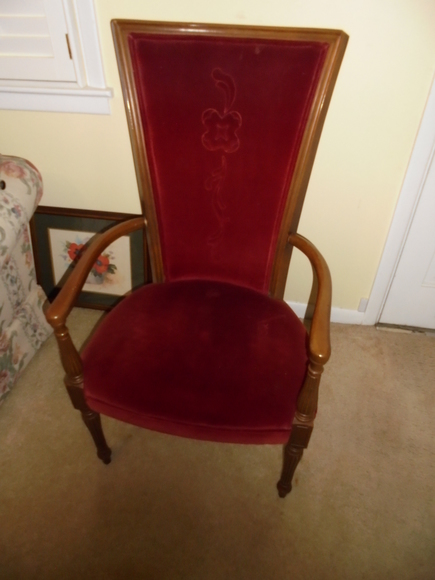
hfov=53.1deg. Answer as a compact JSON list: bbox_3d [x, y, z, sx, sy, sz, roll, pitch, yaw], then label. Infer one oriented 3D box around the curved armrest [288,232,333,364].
[{"bbox_3d":[0.212,0.011,1.038,0.132,0.089,0.416,7,39,8],"label":"curved armrest"}]

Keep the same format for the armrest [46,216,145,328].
[{"bbox_3d":[-0.293,-0.053,1.106,0.132,0.089,0.416,7,39,8],"label":"armrest"}]

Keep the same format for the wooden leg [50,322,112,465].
[{"bbox_3d":[-0.357,0.322,1.199,0.057,0.617,0.057,7,39,8],"label":"wooden leg"}]

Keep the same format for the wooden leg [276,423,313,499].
[{"bbox_3d":[0.204,0.486,1.201,0.054,0.374,0.054,7,39,8],"label":"wooden leg"}]

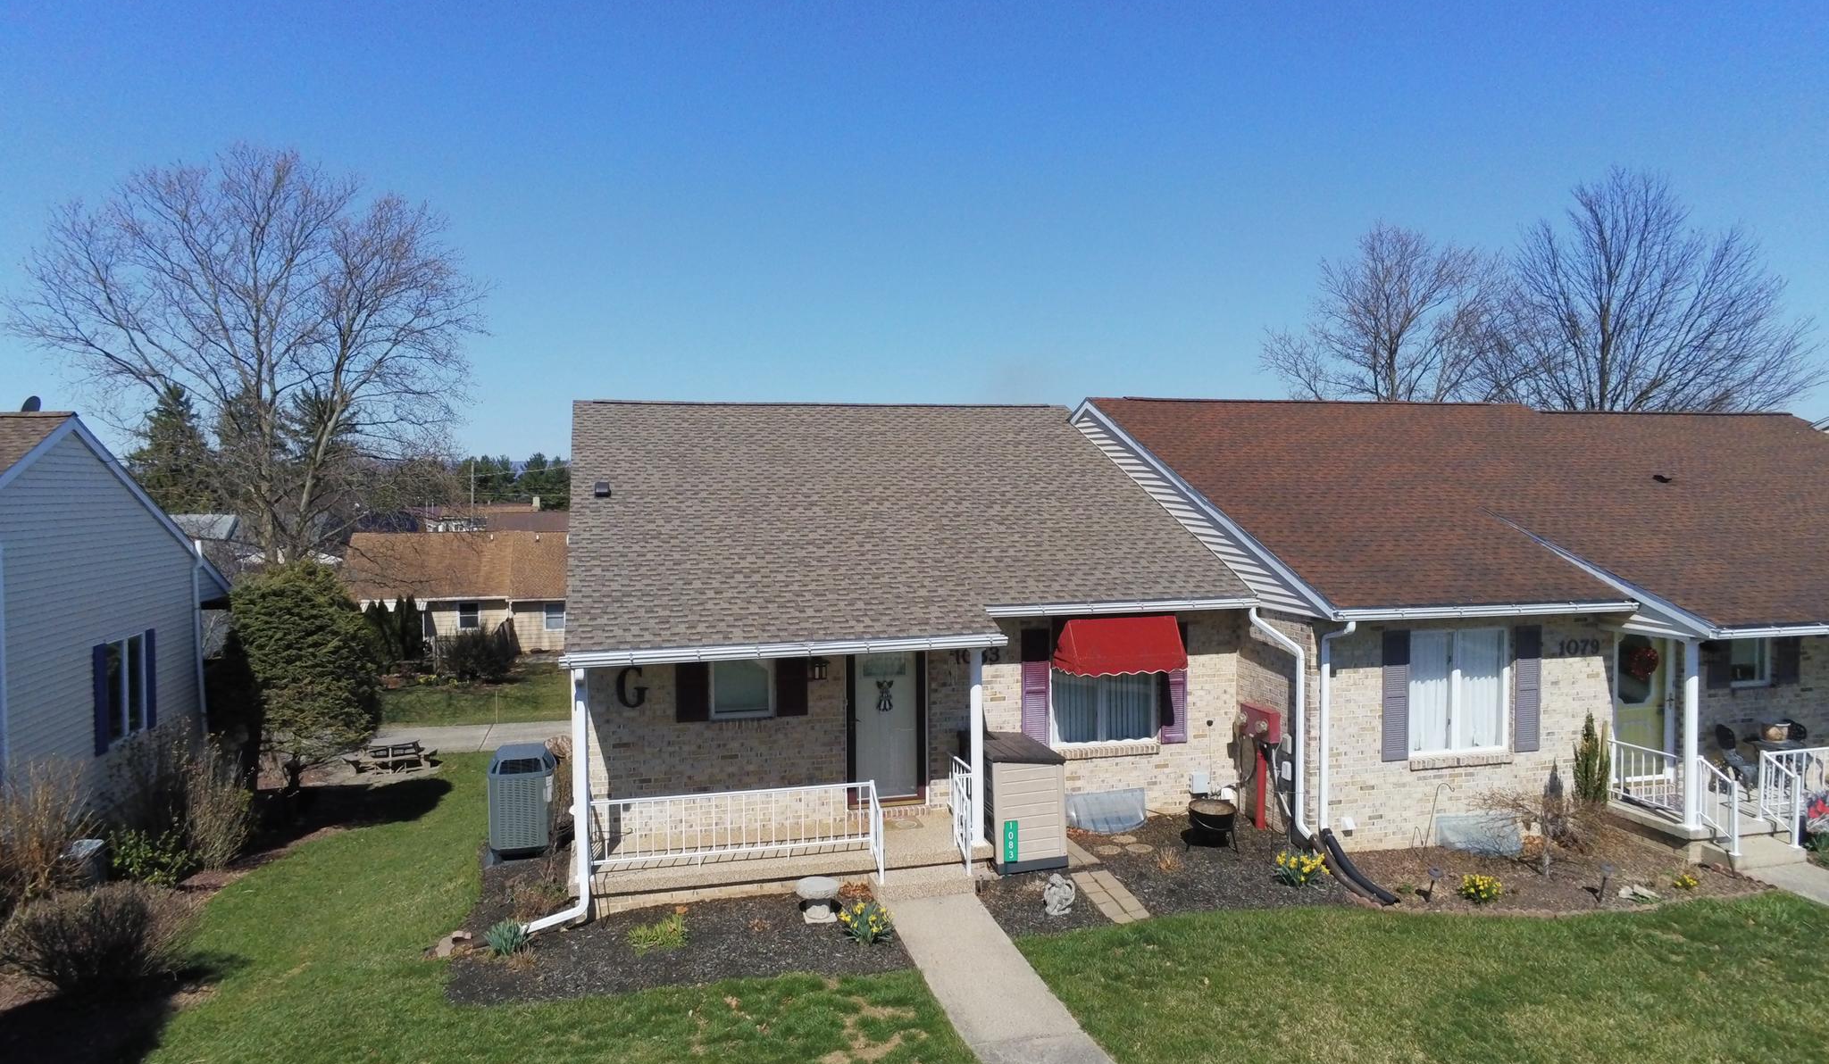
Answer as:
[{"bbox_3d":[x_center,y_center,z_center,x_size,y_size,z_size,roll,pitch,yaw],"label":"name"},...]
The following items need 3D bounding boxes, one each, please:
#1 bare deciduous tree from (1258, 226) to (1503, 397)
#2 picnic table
[{"bbox_3d":[18.153,-3.946,47.325,10.000,16.050,10.000,-1,2,-20],"label":"bare deciduous tree"},{"bbox_3d":[-9.590,4.114,22.500,1.750,0.720,1.600,-1,2,-20],"label":"picnic table"}]

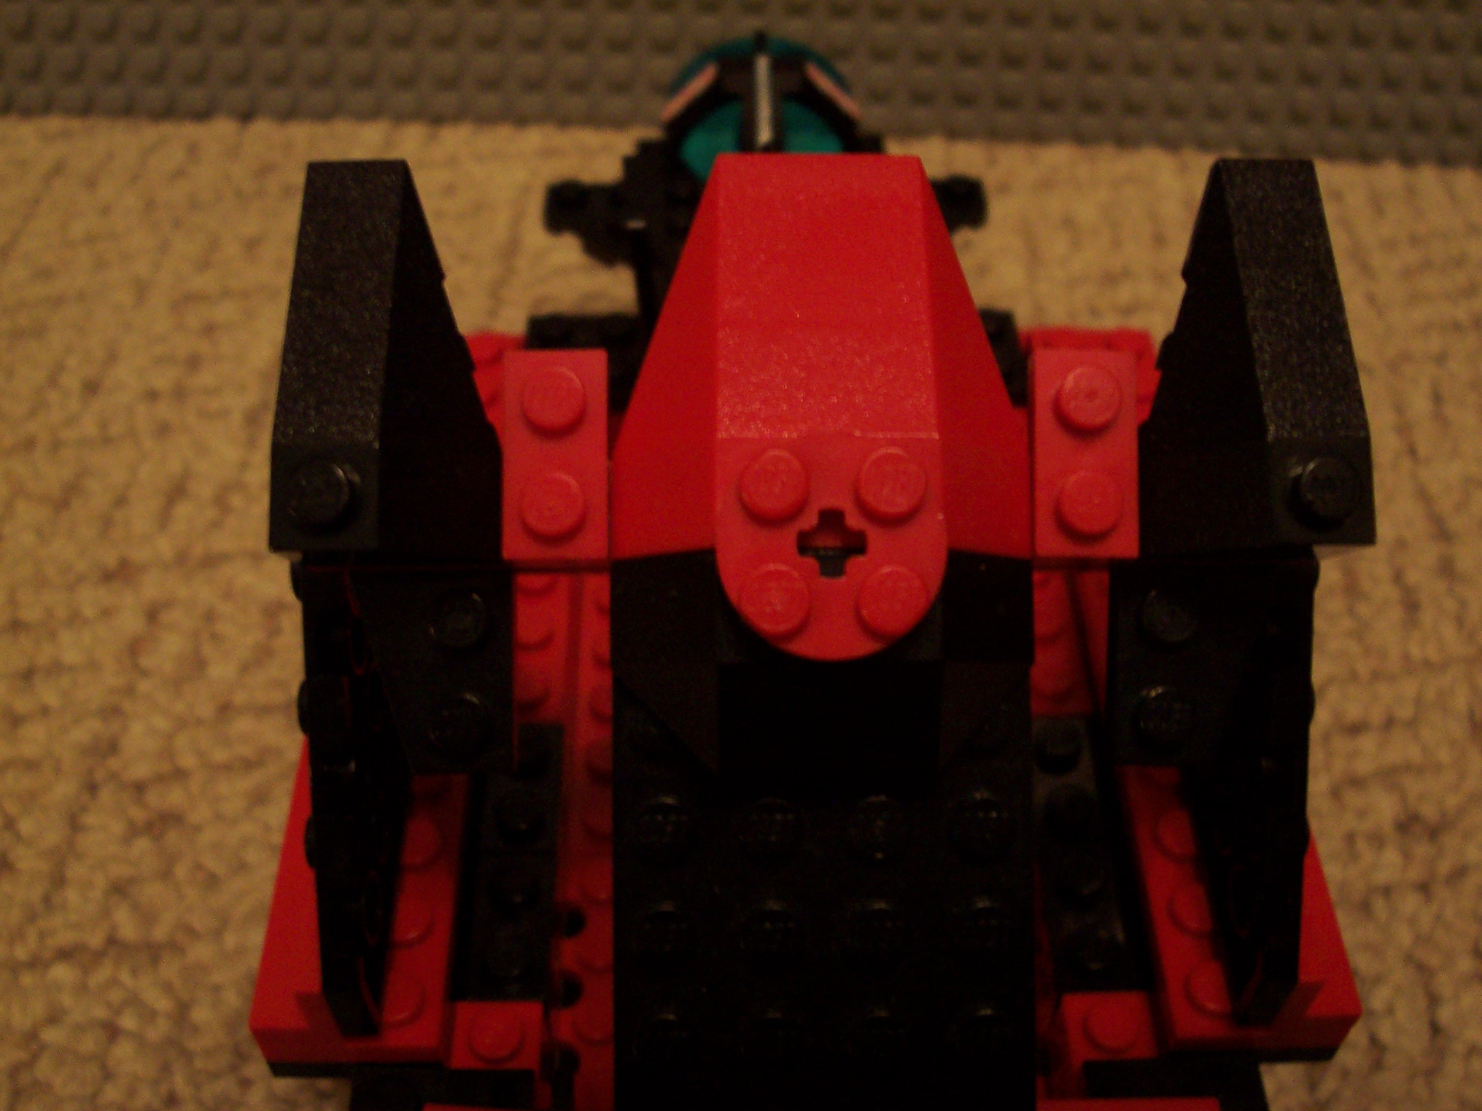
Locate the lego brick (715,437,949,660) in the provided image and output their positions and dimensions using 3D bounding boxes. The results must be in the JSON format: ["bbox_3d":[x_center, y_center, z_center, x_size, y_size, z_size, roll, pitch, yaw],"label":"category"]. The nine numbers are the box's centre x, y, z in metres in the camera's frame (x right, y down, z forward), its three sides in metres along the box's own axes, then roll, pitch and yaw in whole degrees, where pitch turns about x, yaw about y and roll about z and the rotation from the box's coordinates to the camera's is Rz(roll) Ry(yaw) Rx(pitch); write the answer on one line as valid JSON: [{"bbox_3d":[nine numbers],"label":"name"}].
[{"bbox_3d":[0.006,-0.001,0.109,0.016,0.005,0.016,0,84,0],"label":"lego brick"}]

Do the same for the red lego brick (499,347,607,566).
[{"bbox_3d":[-0.014,-0.008,0.119,0.008,0.005,0.016,0,84,0],"label":"red lego brick"}]

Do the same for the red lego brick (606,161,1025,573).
[{"bbox_3d":[0.006,-0.016,0.118,0.032,0.010,0.032,0,84,0],"label":"red lego brick"}]

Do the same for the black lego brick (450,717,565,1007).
[{"bbox_3d":[-0.022,0.033,0.162,0.008,0.010,0.032,-1,45,0],"label":"black lego brick"}]

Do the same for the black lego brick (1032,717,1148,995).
[{"bbox_3d":[0.034,0.032,0.162,0.008,0.010,0.032,-1,45,0],"label":"black lego brick"}]

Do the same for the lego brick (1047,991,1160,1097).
[{"bbox_3d":[0.034,0.046,0.148,0.008,0.011,0.008,-1,45,0],"label":"lego brick"}]

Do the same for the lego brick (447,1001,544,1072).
[{"bbox_3d":[-0.022,0.047,0.148,0.008,0.011,0.008,-1,45,0],"label":"lego brick"}]

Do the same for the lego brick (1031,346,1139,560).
[{"bbox_3d":[0.026,-0.008,0.120,0.008,0.005,0.016,0,84,0],"label":"lego brick"}]

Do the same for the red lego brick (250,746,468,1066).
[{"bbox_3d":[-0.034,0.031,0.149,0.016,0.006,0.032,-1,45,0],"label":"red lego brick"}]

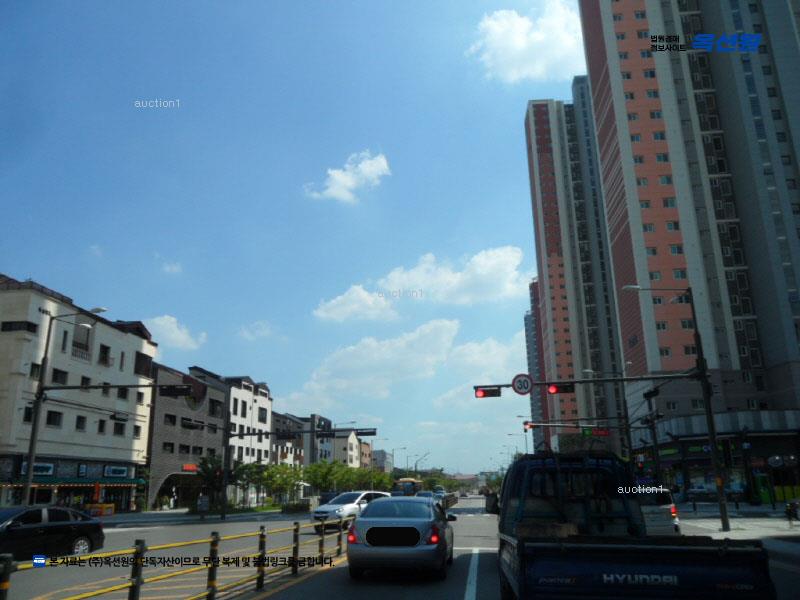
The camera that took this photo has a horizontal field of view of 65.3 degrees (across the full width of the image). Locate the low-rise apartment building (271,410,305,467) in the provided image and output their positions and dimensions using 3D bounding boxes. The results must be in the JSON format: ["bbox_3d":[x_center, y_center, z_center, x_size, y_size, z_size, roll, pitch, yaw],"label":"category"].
[{"bbox_3d":[-24.995,26.909,104.667,13.000,13.800,17.500,-3,-17,7],"label":"low-rise apartment building"}]

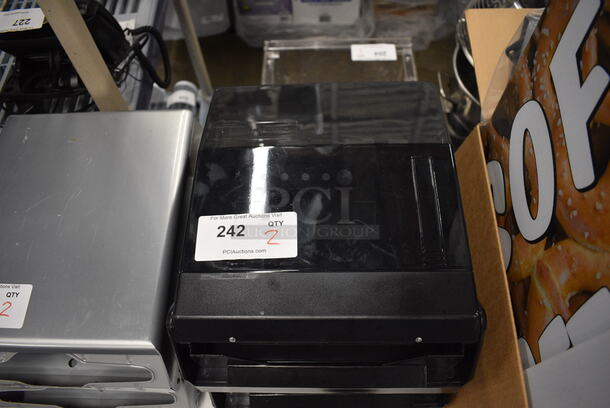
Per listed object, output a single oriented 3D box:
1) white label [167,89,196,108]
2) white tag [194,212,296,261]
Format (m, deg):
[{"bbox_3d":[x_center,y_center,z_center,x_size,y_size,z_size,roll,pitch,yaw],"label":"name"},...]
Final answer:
[{"bbox_3d":[-0.387,-0.324,1.421,0.086,0.026,0.055,-3,56,0],"label":"white label"},{"bbox_3d":[-0.058,0.033,0.460,0.102,0.003,0.051,-3,60,1],"label":"white tag"}]

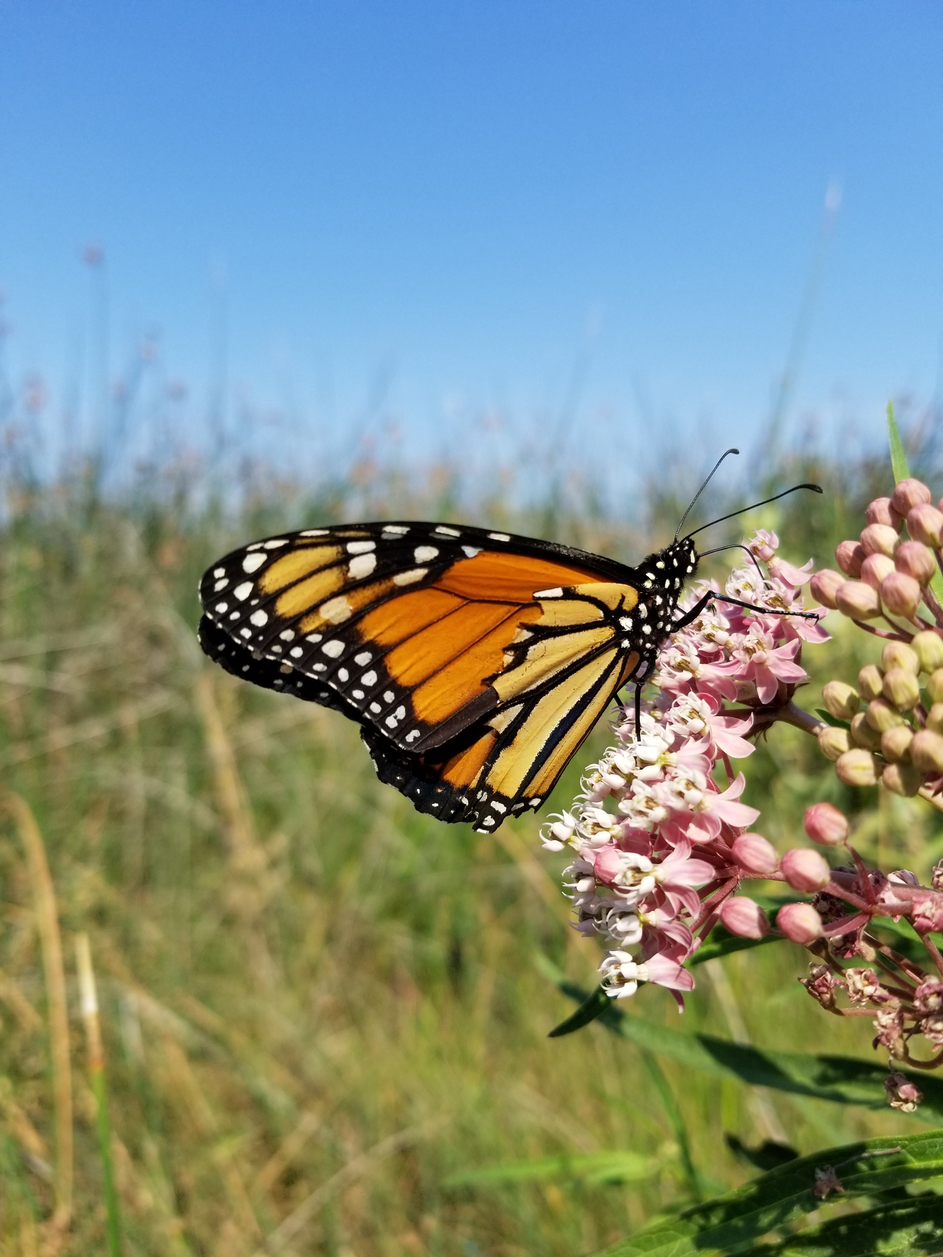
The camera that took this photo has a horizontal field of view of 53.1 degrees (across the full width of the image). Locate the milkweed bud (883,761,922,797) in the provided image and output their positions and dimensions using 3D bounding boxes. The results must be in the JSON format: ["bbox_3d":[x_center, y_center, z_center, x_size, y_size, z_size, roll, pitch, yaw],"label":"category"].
[{"bbox_3d":[0.051,0.018,0.112,0.005,0.004,0.004,18,-1,1],"label":"milkweed bud"}]

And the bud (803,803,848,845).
[{"bbox_3d":[0.040,0.022,0.107,0.005,0.004,0.004,40,4,3],"label":"bud"}]

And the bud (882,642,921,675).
[{"bbox_3d":[0.053,0.004,0.117,0.005,0.004,0.004,41,0,-24],"label":"bud"}]

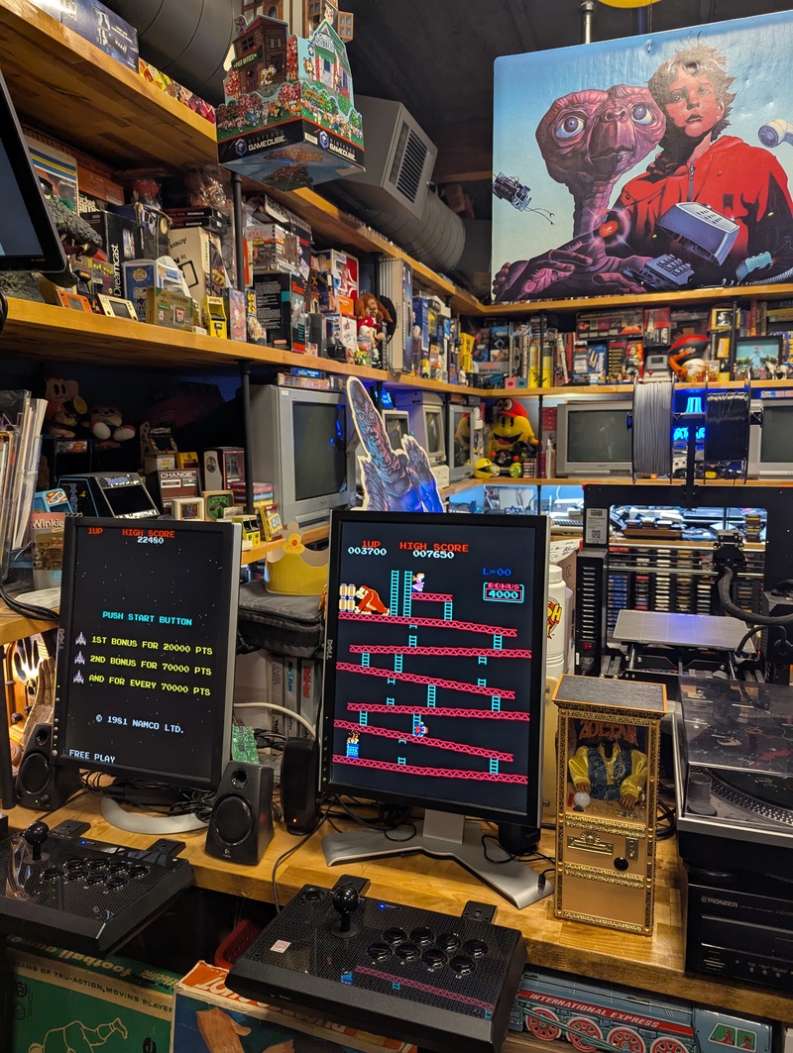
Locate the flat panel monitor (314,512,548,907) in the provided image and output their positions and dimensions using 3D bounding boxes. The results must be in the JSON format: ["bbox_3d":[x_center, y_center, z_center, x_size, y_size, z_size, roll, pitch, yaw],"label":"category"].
[{"bbox_3d":[0.062,0.254,1.141,0.372,0.551,0.190,2,8,19],"label":"flat panel monitor"}]

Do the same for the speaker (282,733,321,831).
[{"bbox_3d":[-0.160,0.439,1.255,0.054,0.160,0.060,2,8,19],"label":"speaker"}]

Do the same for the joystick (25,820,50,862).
[{"bbox_3d":[-0.554,0.487,1.129,0.037,0.061,0.037,2,8,19],"label":"joystick"}]

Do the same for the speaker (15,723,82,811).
[{"bbox_3d":[-0.655,0.439,1.374,0.097,0.143,0.092,2,9,22],"label":"speaker"}]

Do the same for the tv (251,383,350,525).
[{"bbox_3d":[-0.487,-0.244,2.658,0.480,0.475,0.608,2,9,21],"label":"tv"}]

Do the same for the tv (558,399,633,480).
[{"bbox_3d":[1.352,-0.555,4.739,0.565,0.463,0.480,1,8,15],"label":"tv"}]

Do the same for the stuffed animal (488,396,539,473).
[{"bbox_3d":[0.781,-0.587,4.822,0.360,0.490,0.320,2,8,16],"label":"stuffed animal"}]

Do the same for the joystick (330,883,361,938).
[{"bbox_3d":[-0.069,0.503,0.956,0.037,0.061,0.037,-1,8,0],"label":"joystick"}]

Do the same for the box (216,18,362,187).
[{"bbox_3d":[-0.236,-0.963,1.661,0.243,0.287,0.234,4,9,32],"label":"box"}]

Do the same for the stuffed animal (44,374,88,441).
[{"bbox_3d":[-0.792,-0.287,1.755,0.100,0.148,0.095,-4,9,-21],"label":"stuffed animal"}]

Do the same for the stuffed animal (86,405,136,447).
[{"bbox_3d":[-0.737,-0.258,1.890,0.118,0.106,0.100,-5,9,-29],"label":"stuffed animal"}]

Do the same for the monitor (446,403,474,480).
[{"bbox_3d":[0.188,-0.522,4.614,0.480,0.465,0.590,3,9,22],"label":"monitor"}]

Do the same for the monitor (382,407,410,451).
[{"bbox_3d":[-0.172,-0.366,3.390,0.370,0.335,0.360,2,9,21],"label":"monitor"}]

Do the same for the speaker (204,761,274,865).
[{"bbox_3d":[-0.244,0.441,1.161,0.094,0.150,0.092,2,8,19],"label":"speaker"}]

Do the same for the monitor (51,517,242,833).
[{"bbox_3d":[-0.428,0.243,1.281,0.345,0.515,0.200,2,9,20],"label":"monitor"}]

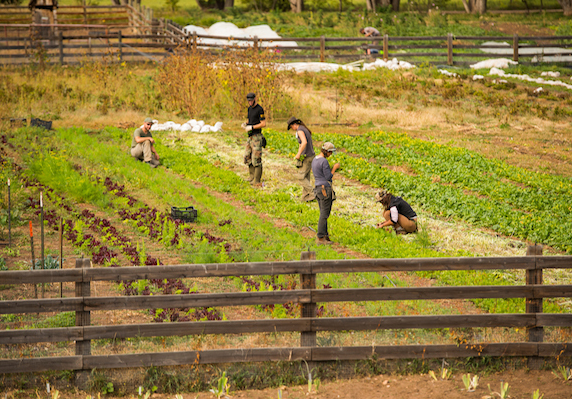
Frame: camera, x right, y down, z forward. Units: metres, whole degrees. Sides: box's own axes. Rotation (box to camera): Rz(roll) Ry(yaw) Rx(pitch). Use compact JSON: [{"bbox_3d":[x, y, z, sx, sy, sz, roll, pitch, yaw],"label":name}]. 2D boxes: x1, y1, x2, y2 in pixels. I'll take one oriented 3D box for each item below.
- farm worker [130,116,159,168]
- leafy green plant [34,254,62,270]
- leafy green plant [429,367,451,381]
[{"bbox_3d":[-2.836,-1.144,60.500,0.680,0.920,0.520,6,8,45],"label":"farm worker"},{"bbox_3d":[-3.334,0.951,41.900,0.400,0.360,0.380,0,5,0],"label":"leafy green plant"},{"bbox_3d":[1.690,1.916,33.000,0.230,0.140,0.180,0,6,0],"label":"leafy green plant"}]

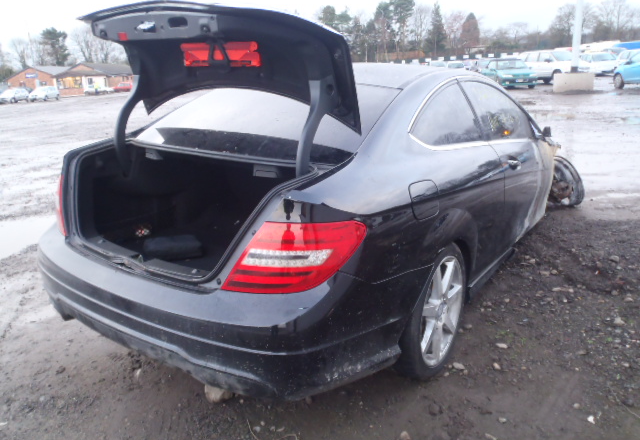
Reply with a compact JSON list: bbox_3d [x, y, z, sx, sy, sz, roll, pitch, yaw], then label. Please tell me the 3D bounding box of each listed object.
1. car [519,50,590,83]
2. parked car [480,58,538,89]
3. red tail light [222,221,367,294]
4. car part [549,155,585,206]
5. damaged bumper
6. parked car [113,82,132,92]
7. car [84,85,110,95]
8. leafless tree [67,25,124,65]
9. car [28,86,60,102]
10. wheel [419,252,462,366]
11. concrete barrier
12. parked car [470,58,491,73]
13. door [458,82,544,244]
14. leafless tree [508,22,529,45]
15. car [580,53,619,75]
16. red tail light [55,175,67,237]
[{"bbox_3d":[12.063,-8.154,27.726,1.740,1.620,4.350,-7,17,-13],"label":"car"},{"bbox_3d":[9.550,-7.480,26.400,1.690,1.370,4.100,-2,16,5],"label":"parked car"},{"bbox_3d":[-0.090,0.109,1.704,0.360,0.255,0.340,7,17,26],"label":"red tail light"},{"bbox_3d":[2.250,-0.356,4.720,0.240,0.480,0.450,-16,18,-8],"label":"car part"},{"bbox_3d":[-0.532,0.281,2.241,1.760,0.500,0.780,12,20,33],"label":"damaged bumper"},{"bbox_3d":[-28.061,-18.684,73.000,4.000,1.400,1.680,-3,16,1],"label":"parked car"},{"bbox_3d":[-29.950,-17.645,70.000,4.100,1.420,1.700,-6,16,-7],"label":"car"},{"bbox_3d":[-37.799,-27.480,88.890,8.800,10.800,7.920,-11,18,-25],"label":"leafless tree"},{"bbox_3d":[-28.100,-12.930,53.000,1.690,1.470,3.950,-5,16,-7],"label":"car"},{"bbox_3d":[0.478,0.394,2.368,0.200,0.490,0.490,12,20,33],"label":"wheel"},{"bbox_3d":[10.220,-5.559,20.830,1.480,0.730,0.750,3,17,21],"label":"concrete barrier"},{"bbox_3d":[10.321,-9.386,32.679,1.720,1.430,4.200,-3,16,1],"label":"parked car"},{"bbox_3d":[1.231,-0.377,3.332,0.300,1.060,1.480,12,20,33],"label":"door"},{"bbox_3d":[43.640,-38.807,114.153,4.200,8.900,4.200,3,17,21],"label":"leafless tree"},{"bbox_3d":[16.611,-9.732,32.579,1.720,1.430,4.250,-2,16,4],"label":"car"},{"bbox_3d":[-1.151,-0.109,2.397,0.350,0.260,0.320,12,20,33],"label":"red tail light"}]

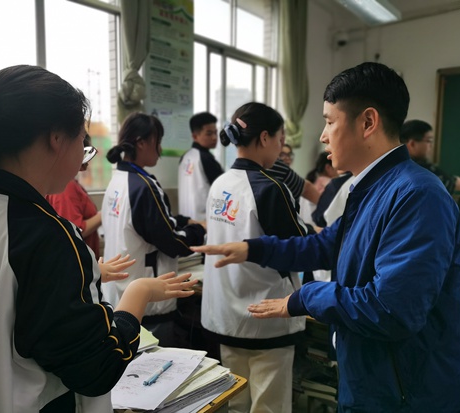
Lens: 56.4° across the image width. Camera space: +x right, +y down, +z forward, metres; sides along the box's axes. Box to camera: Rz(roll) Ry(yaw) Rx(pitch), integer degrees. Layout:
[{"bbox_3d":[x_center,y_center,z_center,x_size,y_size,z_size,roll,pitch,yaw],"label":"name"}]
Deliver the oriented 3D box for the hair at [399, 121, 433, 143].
[{"bbox_3d":[1.167,-0.469,2.700,0.195,0.145,0.165,5,8,25],"label":"hair"}]

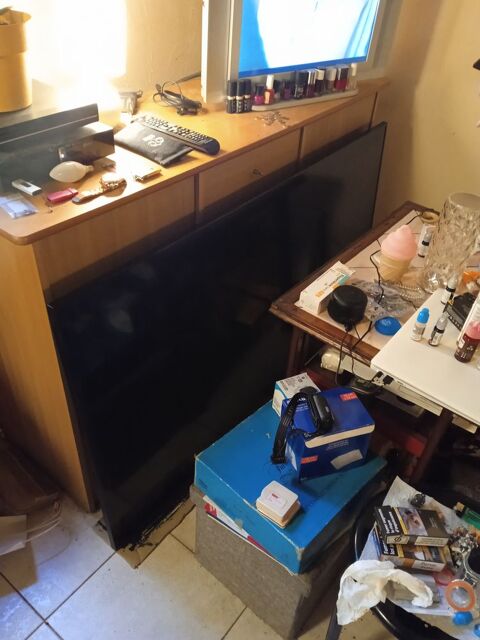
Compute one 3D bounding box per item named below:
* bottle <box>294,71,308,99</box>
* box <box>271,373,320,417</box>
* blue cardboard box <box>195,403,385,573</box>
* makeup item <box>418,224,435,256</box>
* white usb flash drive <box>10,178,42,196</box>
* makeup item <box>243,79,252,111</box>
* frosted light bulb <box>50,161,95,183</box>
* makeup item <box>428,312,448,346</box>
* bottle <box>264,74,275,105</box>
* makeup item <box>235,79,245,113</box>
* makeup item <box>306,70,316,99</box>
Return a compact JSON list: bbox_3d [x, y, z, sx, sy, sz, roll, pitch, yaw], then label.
[{"bbox_3d":[0.168,-0.640,1.409,0.026,0.067,0.026,-14,42,-22],"label":"bottle"},{"bbox_3d":[0.123,0.173,1.106,0.074,0.074,0.068,-14,40,-21],"label":"box"},{"bbox_3d":[0.099,0.312,1.058,0.270,0.093,0.270,31,45,32],"label":"blue cardboard box"},{"bbox_3d":[0.530,-0.219,1.472,0.021,0.086,0.021,3,40,-3],"label":"makeup item"},{"bbox_3d":[-0.381,-0.237,0.926,0.057,0.008,0.020,27,45,25],"label":"white usb flash drive"},{"bbox_3d":[0.021,-0.578,1.334,0.021,0.077,0.021,3,38,-2],"label":"makeup item"},{"bbox_3d":[-0.294,-0.261,0.911,0.037,0.037,0.092,31,36,27],"label":"frosted light bulb"},{"bbox_3d":[0.437,0.021,1.142,0.021,0.082,0.021,3,40,-3],"label":"makeup item"},{"bbox_3d":[0.075,-0.589,1.323,0.024,0.066,0.024,3,40,-3],"label":"bottle"},{"bbox_3d":[-0.001,-0.570,1.322,0.021,0.077,0.021,3,38,-2],"label":"makeup item"},{"bbox_3d":[0.217,-0.705,1.547,0.024,0.069,0.024,-23,44,-31],"label":"makeup item"}]

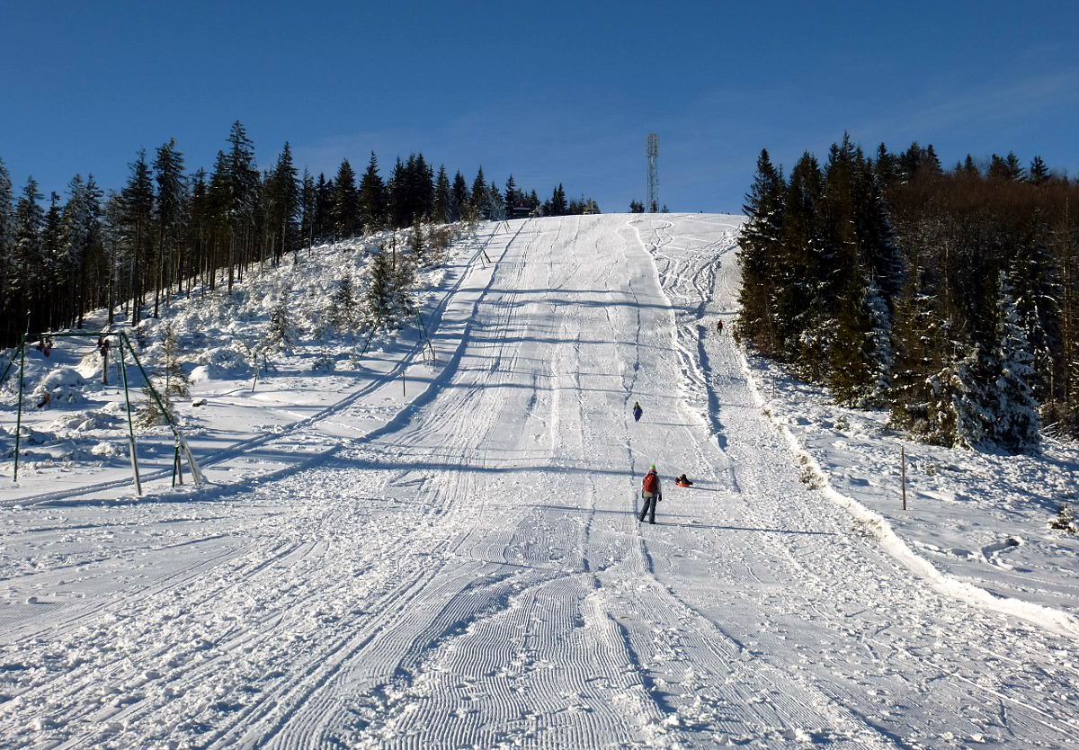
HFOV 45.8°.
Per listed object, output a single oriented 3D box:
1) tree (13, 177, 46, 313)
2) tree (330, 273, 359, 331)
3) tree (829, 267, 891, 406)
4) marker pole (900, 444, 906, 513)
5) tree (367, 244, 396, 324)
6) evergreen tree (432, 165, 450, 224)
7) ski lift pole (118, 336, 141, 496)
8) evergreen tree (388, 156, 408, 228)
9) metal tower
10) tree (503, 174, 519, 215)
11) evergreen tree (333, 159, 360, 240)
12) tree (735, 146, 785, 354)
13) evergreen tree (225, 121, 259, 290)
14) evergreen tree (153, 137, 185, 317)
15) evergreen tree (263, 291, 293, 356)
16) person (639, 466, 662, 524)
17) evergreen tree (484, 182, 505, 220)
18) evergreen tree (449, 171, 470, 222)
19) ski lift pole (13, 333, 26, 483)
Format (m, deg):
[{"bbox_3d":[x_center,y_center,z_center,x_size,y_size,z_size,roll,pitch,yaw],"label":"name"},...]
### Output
[{"bbox_3d":[-53.105,-12.586,133.000,3.370,16.190,3.370,0,-7,0],"label":"tree"},{"bbox_3d":[-21.092,-7.789,138.000,3.107,5.907,3.107,0,-7,0],"label":"tree"},{"bbox_3d":[23.550,-2.725,93.900,4.600,10.380,4.600,0,-10,0],"label":"tree"},{"bbox_3d":[11.540,3.262,40.550,0.090,2.170,0.090,0,-10,0],"label":"marker pole"},{"bbox_3d":[-15.435,-8.883,125.000,2.810,7.940,2.810,0,-7,0],"label":"tree"},{"bbox_3d":[-22.864,-41.896,296.784,4.100,14.350,4.100,0,-10,0],"label":"evergreen tree"},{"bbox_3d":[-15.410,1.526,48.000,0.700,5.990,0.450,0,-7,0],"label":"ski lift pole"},{"bbox_3d":[-26.427,-34.110,240.000,3.710,14.340,3.710,0,-7,0],"label":"evergreen tree"},{"bbox_3d":[33.995,-60.000,385.000,3.790,26.650,3.790,0,-7,0],"label":"metal tower"},{"bbox_3d":[-7.307,-47.022,335.000,4.010,11.570,4.010,0,-7,0],"label":"tree"},{"bbox_3d":[-39.368,-35.886,260.000,5.854,15.274,5.854,0,-7,0],"label":"evergreen tree"},{"bbox_3d":[24.281,-13.642,140.000,5.520,22.660,5.520,0,-7,0],"label":"tree"},{"bbox_3d":[-39.409,-22.617,169.503,4.600,23.560,4.600,0,-10,0],"label":"evergreen tree"},{"bbox_3d":[-43.945,-17.660,152.000,3.850,20.481,3.850,0,-7,0],"label":"evergreen tree"},{"bbox_3d":[-18.804,-3.690,92.000,2.200,4.780,2.200,0,-7,0],"label":"evergreen tree"},{"bbox_3d":[3.346,3.619,38.500,0.620,1.750,0.450,-1,-8,11],"label":"person"},{"bbox_3d":[-10.971,-42.774,315.000,5.320,10.200,5.320,0,-7,0],"label":"evergreen tree"},{"bbox_3d":[-18.929,-42.479,303.995,4.400,12.910,4.400,0,-10,0],"label":"evergreen tree"},{"bbox_3d":[-19.338,1.191,47.515,0.130,5.680,0.130,0,-10,0],"label":"ski lift pole"}]

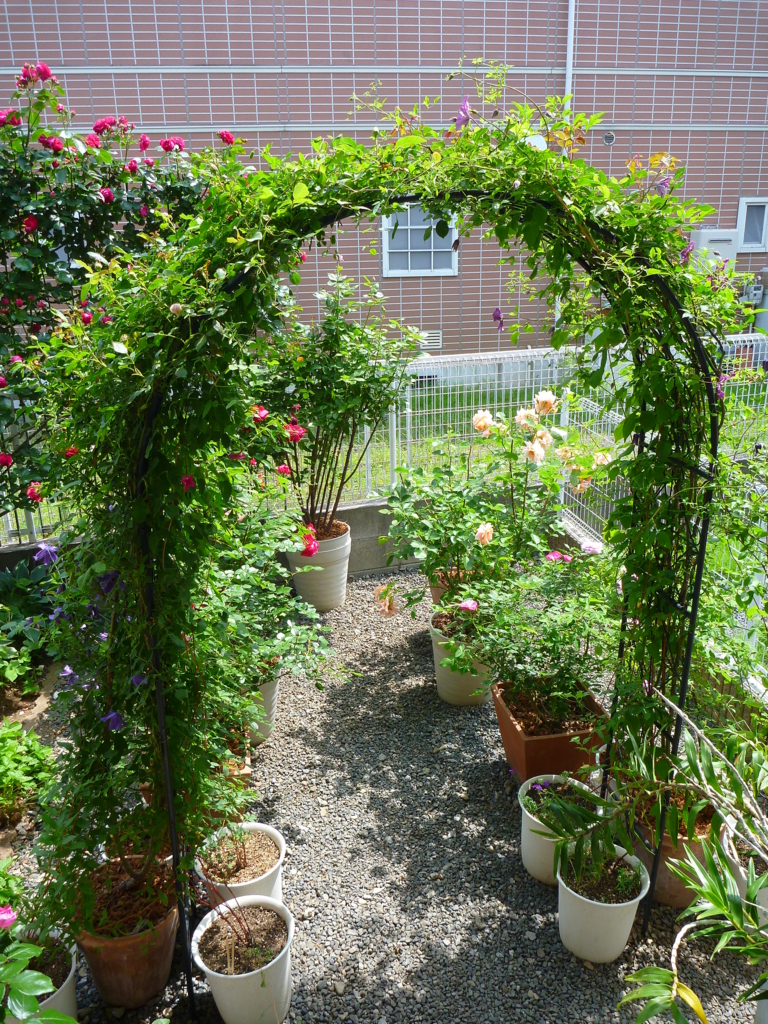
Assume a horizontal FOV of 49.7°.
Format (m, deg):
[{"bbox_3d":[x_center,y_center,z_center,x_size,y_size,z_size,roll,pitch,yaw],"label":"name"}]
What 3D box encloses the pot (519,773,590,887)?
[{"bbox_3d":[0.535,0.968,2.527,0.246,0.240,0.246,-1,17,0],"label":"pot"}]

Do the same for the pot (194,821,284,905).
[{"bbox_3d":[-0.390,1.052,2.312,0.247,0.236,0.247,-1,17,0],"label":"pot"}]

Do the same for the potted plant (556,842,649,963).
[{"bbox_3d":[0.579,1.057,2.236,0.240,0.240,0.240,-1,17,0],"label":"potted plant"}]

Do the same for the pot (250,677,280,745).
[{"bbox_3d":[-0.548,0.737,3.245,0.285,0.290,0.285,-1,17,0],"label":"pot"}]

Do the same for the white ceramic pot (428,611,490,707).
[{"bbox_3d":[0.337,0.631,3.515,0.278,0.306,0.278,-1,17,0],"label":"white ceramic pot"}]

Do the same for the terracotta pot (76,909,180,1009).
[{"bbox_3d":[-0.652,1.097,2.131,0.265,0.265,0.265,-1,17,0],"label":"terracotta pot"}]

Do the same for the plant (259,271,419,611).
[{"bbox_3d":[-0.235,-0.335,4.266,0.780,1.725,0.700,-1,17,0],"label":"plant"}]

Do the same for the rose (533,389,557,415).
[{"bbox_3d":[0.741,-0.491,3.830,0.100,0.095,0.095,-1,17,0],"label":"rose"}]

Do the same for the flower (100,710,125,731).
[{"bbox_3d":[-0.637,0.493,1.939,0.058,0.048,0.045,-1,17,0],"label":"flower"}]

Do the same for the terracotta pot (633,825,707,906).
[{"bbox_3d":[0.847,0.989,2.404,0.255,0.265,0.255,-1,17,0],"label":"terracotta pot"}]

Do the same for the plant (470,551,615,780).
[{"bbox_3d":[0.534,0.553,2.885,0.450,0.820,0.450,-4,18,-11],"label":"plant"}]

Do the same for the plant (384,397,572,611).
[{"bbox_3d":[0.451,0.035,3.991,0.860,1.160,0.720,-1,17,0],"label":"plant"}]

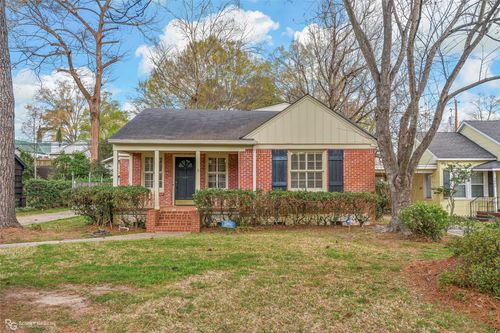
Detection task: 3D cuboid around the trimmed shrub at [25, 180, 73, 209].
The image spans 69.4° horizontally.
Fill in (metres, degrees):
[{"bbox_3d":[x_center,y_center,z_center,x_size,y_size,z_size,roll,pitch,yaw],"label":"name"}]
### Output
[{"bbox_3d":[-10.350,1.380,18.500,2.600,1.500,1.300,0,0,-1],"label":"trimmed shrub"}]

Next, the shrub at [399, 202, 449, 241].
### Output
[{"bbox_3d":[5.750,1.820,11.950,1.600,1.240,1.500,0,0,-1],"label":"shrub"}]

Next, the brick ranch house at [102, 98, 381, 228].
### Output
[{"bbox_3d":[-0.250,-0.290,17.400,10.000,5.300,9.400,0,0,-1],"label":"brick ranch house"}]

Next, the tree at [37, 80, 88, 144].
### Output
[{"bbox_3d":[-21.800,-4.400,42.000,6.200,11.200,6.200,0,0,-1],"label":"tree"}]

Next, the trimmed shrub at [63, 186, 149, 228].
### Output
[{"bbox_3d":[-5.200,1.480,13.000,3.050,1.500,1.150,0,0,-1],"label":"trimmed shrub"}]

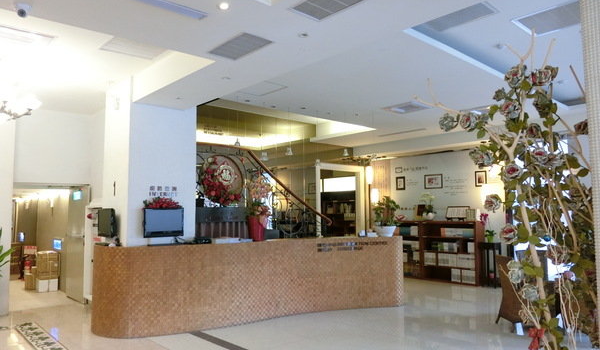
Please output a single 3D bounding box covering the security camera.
[{"bbox_3d":[-1.981,-1.172,3.093,0.105,0.105,0.110,1,-5,-18],"label":"security camera"}]

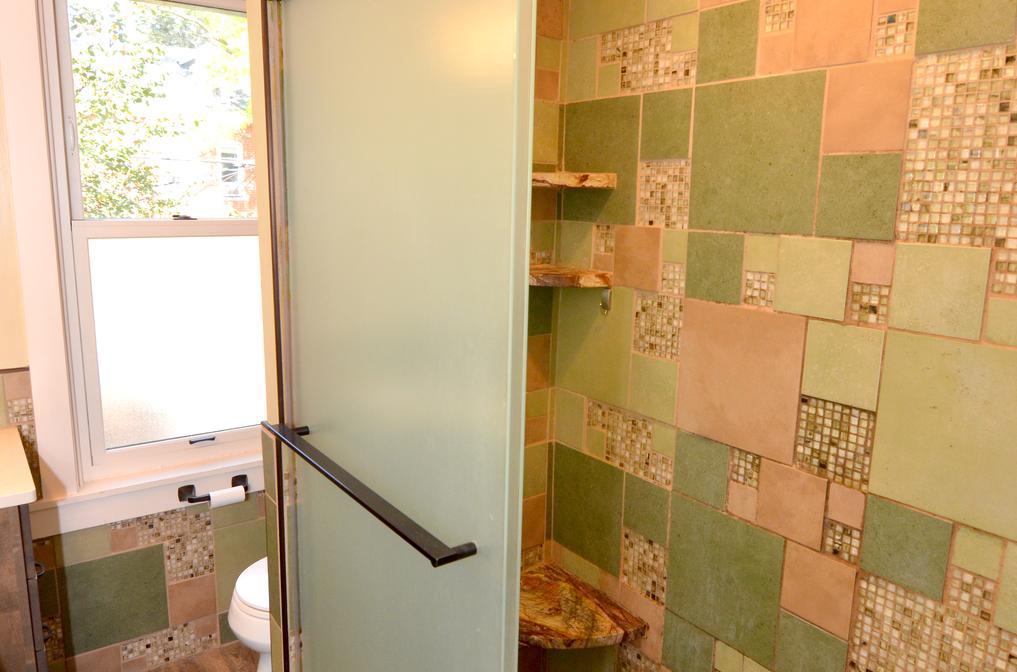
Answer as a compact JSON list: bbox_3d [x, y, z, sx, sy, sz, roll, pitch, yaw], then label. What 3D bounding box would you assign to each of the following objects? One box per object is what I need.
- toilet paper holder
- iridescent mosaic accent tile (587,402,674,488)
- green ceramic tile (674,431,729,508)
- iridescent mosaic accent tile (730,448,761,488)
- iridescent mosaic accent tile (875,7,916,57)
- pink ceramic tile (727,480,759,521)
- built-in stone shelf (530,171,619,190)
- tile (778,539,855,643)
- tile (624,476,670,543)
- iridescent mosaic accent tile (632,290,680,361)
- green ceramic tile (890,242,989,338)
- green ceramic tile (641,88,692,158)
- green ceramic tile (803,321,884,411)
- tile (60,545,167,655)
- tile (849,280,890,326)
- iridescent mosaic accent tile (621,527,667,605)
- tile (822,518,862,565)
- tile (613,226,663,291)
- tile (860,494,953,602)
[{"bbox_3d":[-0.991,0.543,2.331,0.223,0.062,0.092,-7,12,-36],"label":"toilet paper holder"},{"bbox_3d":[0.317,0.281,1.794,0.012,0.152,0.310,-7,12,-36],"label":"iridescent mosaic accent tile"},{"bbox_3d":[0.455,0.313,1.597,0.010,0.150,0.150,-6,12,-35],"label":"green ceramic tile"},{"bbox_3d":[0.522,0.289,1.495,0.008,0.074,0.074,-6,12,-35],"label":"iridescent mosaic accent tile"},{"bbox_3d":[0.667,-0.521,1.174,0.012,0.074,0.072,-7,12,-36],"label":"iridescent mosaic accent tile"},{"bbox_3d":[0.528,0.368,1.523,0.010,0.074,0.073,-7,13,-36],"label":"pink ceramic tile"},{"bbox_3d":[0.116,-0.402,1.759,0.228,0.037,0.228,-7,13,-36],"label":"built-in stone shelf"},{"bbox_3d":[0.636,0.520,1.399,0.010,0.151,0.149,-7,13,-36],"label":"tile"},{"bbox_3d":[0.356,0.443,1.742,0.010,0.149,0.152,-6,13,-35],"label":"tile"},{"bbox_3d":[0.366,-0.028,1.670,0.008,0.150,0.150,-6,12,-35],"label":"iridescent mosaic accent tile"},{"bbox_3d":[0.730,-0.077,1.158,0.010,0.146,0.146,-8,14,-38],"label":"green ceramic tile"},{"bbox_3d":[0.376,-0.485,1.590,0.012,0.152,0.149,-7,12,-36],"label":"green ceramic tile"},{"bbox_3d":[0.638,0.053,1.299,0.010,0.146,0.146,-8,14,-38],"label":"green ceramic tile"},{"bbox_3d":[-1.309,0.878,2.274,0.303,0.309,0.010,-7,13,-36],"label":"tile"},{"bbox_3d":[0.657,-0.057,1.234,0.010,0.073,0.071,-6,13,-35],"label":"tile"},{"bbox_3d":[0.356,0.596,1.780,0.011,0.149,0.149,-6,12,-35],"label":"iridescent mosaic accent tile"},{"bbox_3d":[0.652,0.399,1.327,0.008,0.074,0.074,-6,12,-35],"label":"tile"},{"bbox_3d":[0.322,-0.192,1.689,0.010,0.150,0.154,-6,13,-35],"label":"tile"},{"bbox_3d":[0.719,0.379,1.232,0.011,0.149,0.149,-6,12,-35],"label":"tile"}]

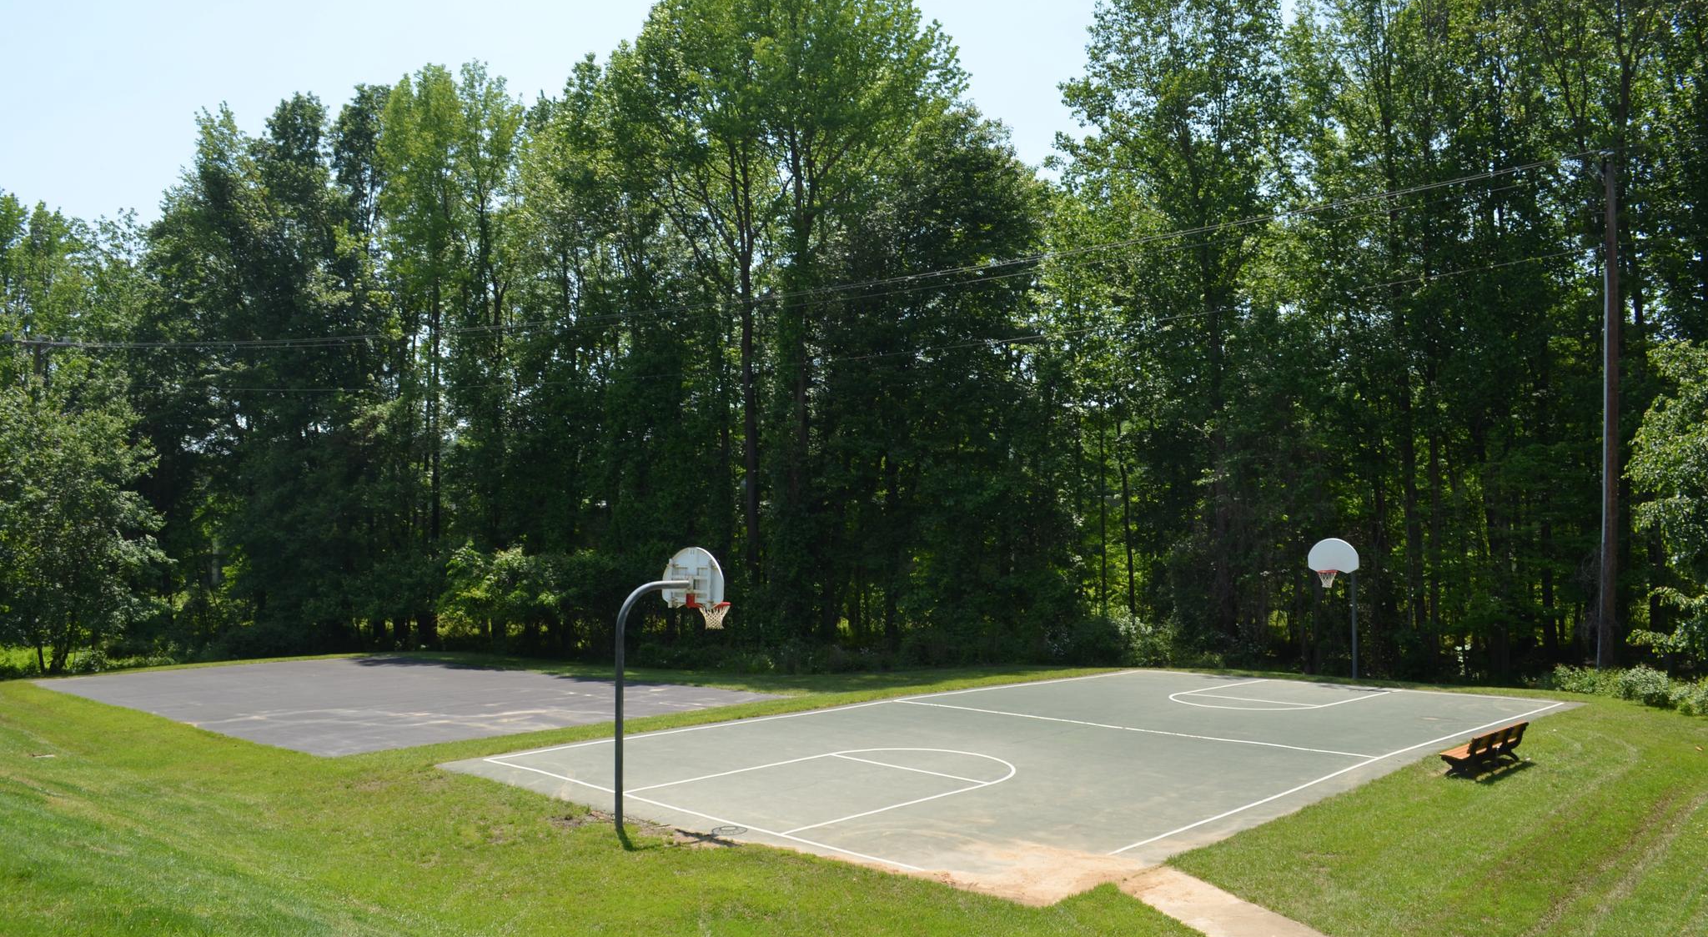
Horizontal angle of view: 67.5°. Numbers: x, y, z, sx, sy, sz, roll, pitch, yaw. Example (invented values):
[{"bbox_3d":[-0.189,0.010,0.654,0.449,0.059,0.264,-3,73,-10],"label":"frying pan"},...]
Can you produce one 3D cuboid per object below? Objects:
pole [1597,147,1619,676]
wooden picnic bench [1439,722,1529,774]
[{"bbox_3d":[20.751,-1.425,35.130,0.400,14.673,0.400,2,-3,0],"label":"pole"},{"bbox_3d":[11.262,5.013,22.804,0.700,0.750,2.480,-2,-4,43],"label":"wooden picnic bench"}]

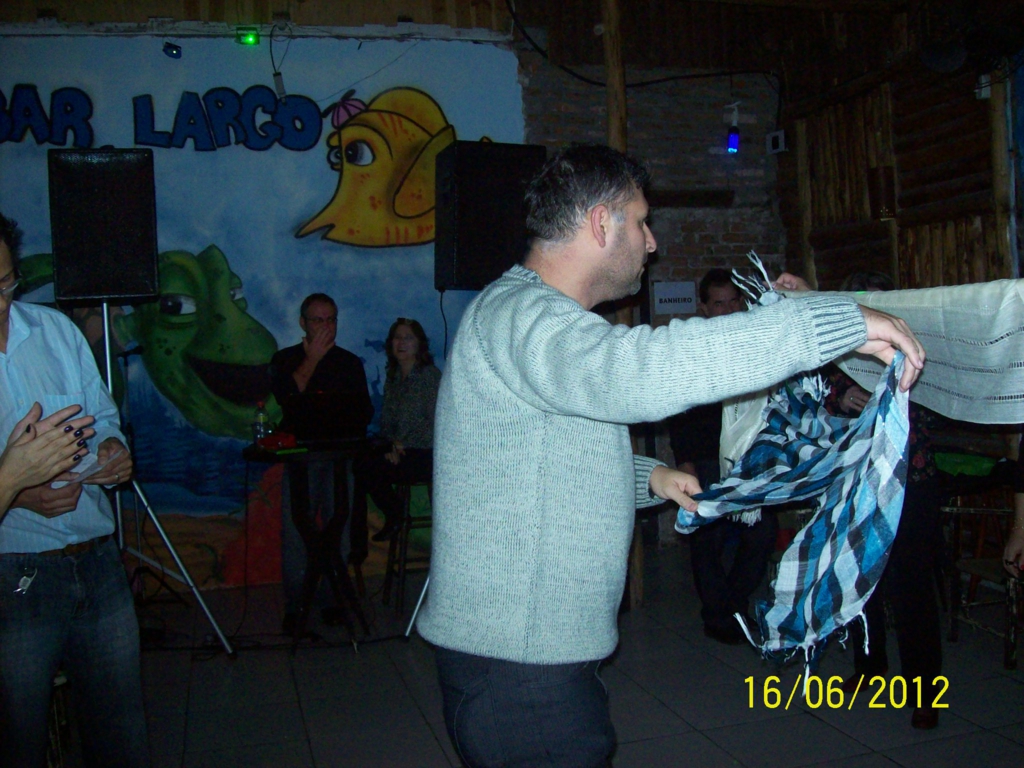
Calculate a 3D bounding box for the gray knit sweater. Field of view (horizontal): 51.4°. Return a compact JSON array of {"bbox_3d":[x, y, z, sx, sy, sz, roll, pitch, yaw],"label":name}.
[{"bbox_3d":[0.180,0.115,1.720,0.660,0.630,0.540,-3,2,-9],"label":"gray knit sweater"}]

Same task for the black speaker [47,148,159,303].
[{"bbox_3d":[-1.961,-0.746,5.140,0.455,0.690,0.370,-3,1,-17],"label":"black speaker"}]

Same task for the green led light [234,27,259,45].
[{"bbox_3d":[-1.595,-2.098,6.420,0.130,0.100,0.110,-4,2,-19],"label":"green led light"}]

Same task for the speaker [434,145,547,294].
[{"bbox_3d":[-0.114,-0.828,5.350,0.455,0.690,0.380,0,2,-18],"label":"speaker"}]

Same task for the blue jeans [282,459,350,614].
[{"bbox_3d":[-1.025,0.712,5.526,0.380,0.940,0.320,-3,2,-9],"label":"blue jeans"}]

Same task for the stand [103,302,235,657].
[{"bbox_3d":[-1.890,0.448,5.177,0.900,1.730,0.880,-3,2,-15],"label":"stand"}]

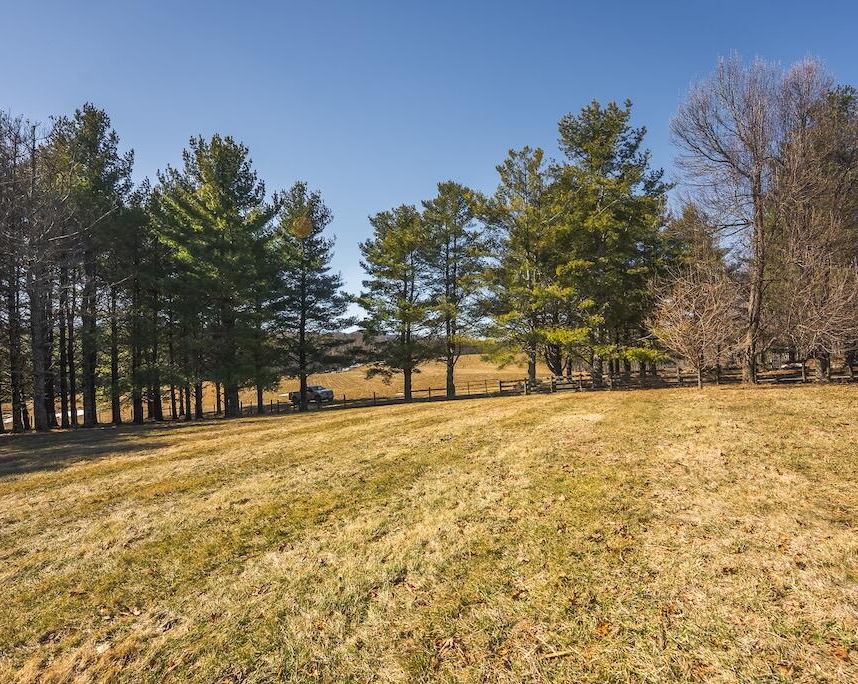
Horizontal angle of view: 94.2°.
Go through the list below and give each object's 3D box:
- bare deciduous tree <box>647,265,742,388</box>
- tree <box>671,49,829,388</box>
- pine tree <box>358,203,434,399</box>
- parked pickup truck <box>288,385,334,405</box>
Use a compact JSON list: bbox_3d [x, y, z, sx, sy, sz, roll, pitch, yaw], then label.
[{"bbox_3d":[17.727,-1.014,26.500,5.600,8.150,5.400,0,1,0],"label":"bare deciduous tree"},{"bbox_3d":[23.232,-8.825,28.700,10.200,23.630,9.600,0,1,0],"label":"tree"},{"bbox_3d":[-3.426,-4.270,42.000,7.800,20.660,7.600,0,1,0],"label":"pine tree"},{"bbox_3d":[-14.809,6.714,50.000,5.800,1.930,2.000,-4,-1,28],"label":"parked pickup truck"}]

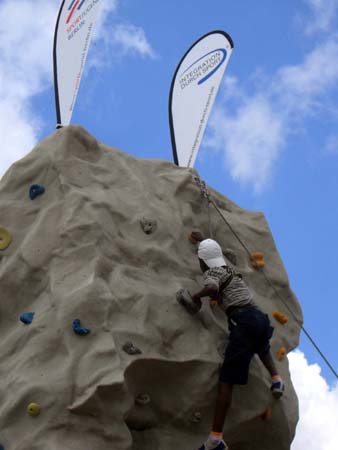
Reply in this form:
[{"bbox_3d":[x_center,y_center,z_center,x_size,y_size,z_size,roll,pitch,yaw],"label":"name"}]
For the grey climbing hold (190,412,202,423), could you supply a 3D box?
[{"bbox_3d":[0.200,1.397,7.454,0.090,0.075,0.065,0,-29,-4],"label":"grey climbing hold"}]

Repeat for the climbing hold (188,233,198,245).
[{"bbox_3d":[0.192,0.104,7.884,0.100,0.090,0.080,2,-29,-9],"label":"climbing hold"}]

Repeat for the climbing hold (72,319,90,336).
[{"bbox_3d":[-0.642,0.753,7.545,0.127,0.119,0.075,-3,-29,0],"label":"climbing hold"}]

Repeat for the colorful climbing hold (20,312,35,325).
[{"bbox_3d":[-1.045,0.691,7.589,0.102,0.080,0.075,-6,-29,7],"label":"colorful climbing hold"}]

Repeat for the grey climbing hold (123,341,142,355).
[{"bbox_3d":[-0.265,0.889,7.460,0.140,0.092,0.080,-3,-29,0],"label":"grey climbing hold"}]

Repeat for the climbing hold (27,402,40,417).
[{"bbox_3d":[-0.956,1.302,7.249,0.098,0.098,0.065,-5,-29,4],"label":"climbing hold"}]

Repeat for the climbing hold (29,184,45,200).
[{"bbox_3d":[-1.054,-0.259,8.172,0.122,0.113,0.080,-5,-29,4],"label":"climbing hold"}]

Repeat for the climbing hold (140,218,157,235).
[{"bbox_3d":[-0.160,0.012,8.001,0.119,0.110,0.080,0,-29,-4],"label":"climbing hold"}]

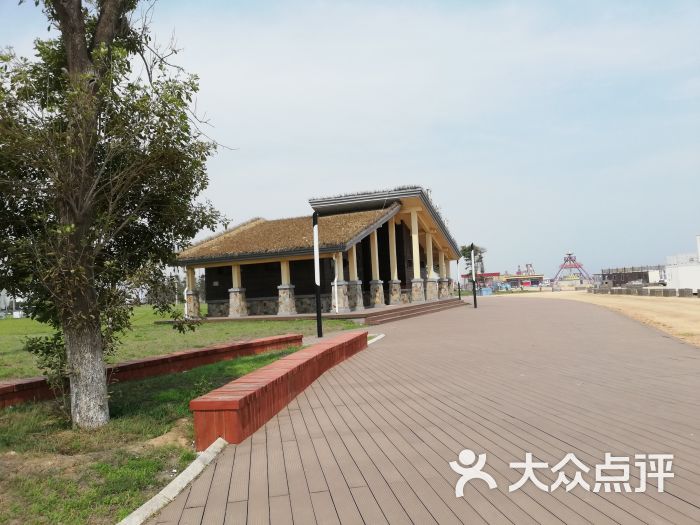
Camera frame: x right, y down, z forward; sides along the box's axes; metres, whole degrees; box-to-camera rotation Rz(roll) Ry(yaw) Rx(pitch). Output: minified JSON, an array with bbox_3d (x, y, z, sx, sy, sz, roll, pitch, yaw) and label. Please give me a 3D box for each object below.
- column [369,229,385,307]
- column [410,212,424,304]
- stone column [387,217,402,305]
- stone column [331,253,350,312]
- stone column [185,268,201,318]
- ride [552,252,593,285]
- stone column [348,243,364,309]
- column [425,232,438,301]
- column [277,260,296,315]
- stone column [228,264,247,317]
[{"bbox_3d":[1.437,0.355,29.809,0.690,4.228,0.690,-5,-3,23],"label":"column"},{"bbox_3d":[4.411,-0.423,36.265,0.690,6.110,0.690,-5,-3,23],"label":"column"},{"bbox_3d":[2.632,-0.111,32.573,0.690,5.307,0.690,-5,-3,23],"label":"stone column"},{"bbox_3d":[-0.488,0.951,26.020,0.690,2.865,0.690,-5,-3,23],"label":"stone column"},{"bbox_3d":[-8.514,1.616,29.469,0.690,2.809,0.690,-5,-3,23],"label":"stone column"},{"bbox_3d":[45.641,1.231,112.000,6.800,6.872,4.600,-6,-4,38],"label":"ride"},{"bbox_3d":[0.192,0.745,26.690,0.690,3.266,0.690,-5,-3,23],"label":"stone column"},{"bbox_3d":[5.790,0.270,38.941,0.690,4.848,0.690,-5,-3,23],"label":"column"},{"bbox_3d":[-3.159,1.246,27.163,0.690,2.699,0.690,-5,-3,23],"label":"column"},{"bbox_3d":[-5.833,1.454,28.311,0.690,2.708,0.690,-5,-3,23],"label":"stone column"}]

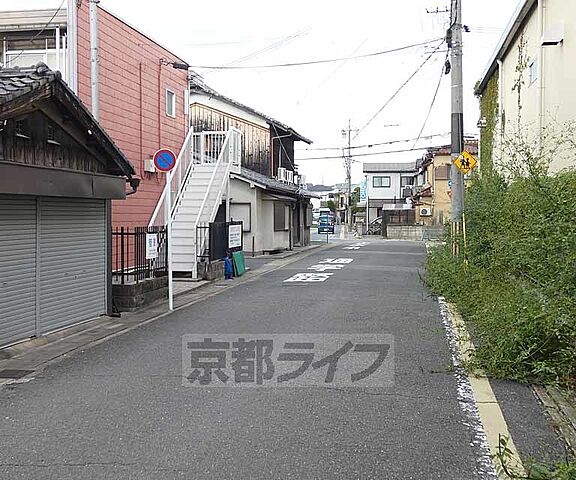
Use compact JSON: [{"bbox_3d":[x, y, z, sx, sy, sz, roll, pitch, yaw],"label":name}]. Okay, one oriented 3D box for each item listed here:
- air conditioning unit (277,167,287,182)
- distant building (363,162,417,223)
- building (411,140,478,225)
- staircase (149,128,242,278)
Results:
[{"bbox_3d":[-0.240,-2.701,25.800,0.300,0.560,0.780,0,2,11],"label":"air conditioning unit"},{"bbox_3d":[9.424,-3.665,54.167,5.600,6.100,6.500,0,2,9],"label":"distant building"},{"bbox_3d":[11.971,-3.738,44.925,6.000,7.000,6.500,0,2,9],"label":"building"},{"bbox_3d":[-2.352,-1.169,17.029,1.150,4.010,4.290,0,2,11],"label":"staircase"}]

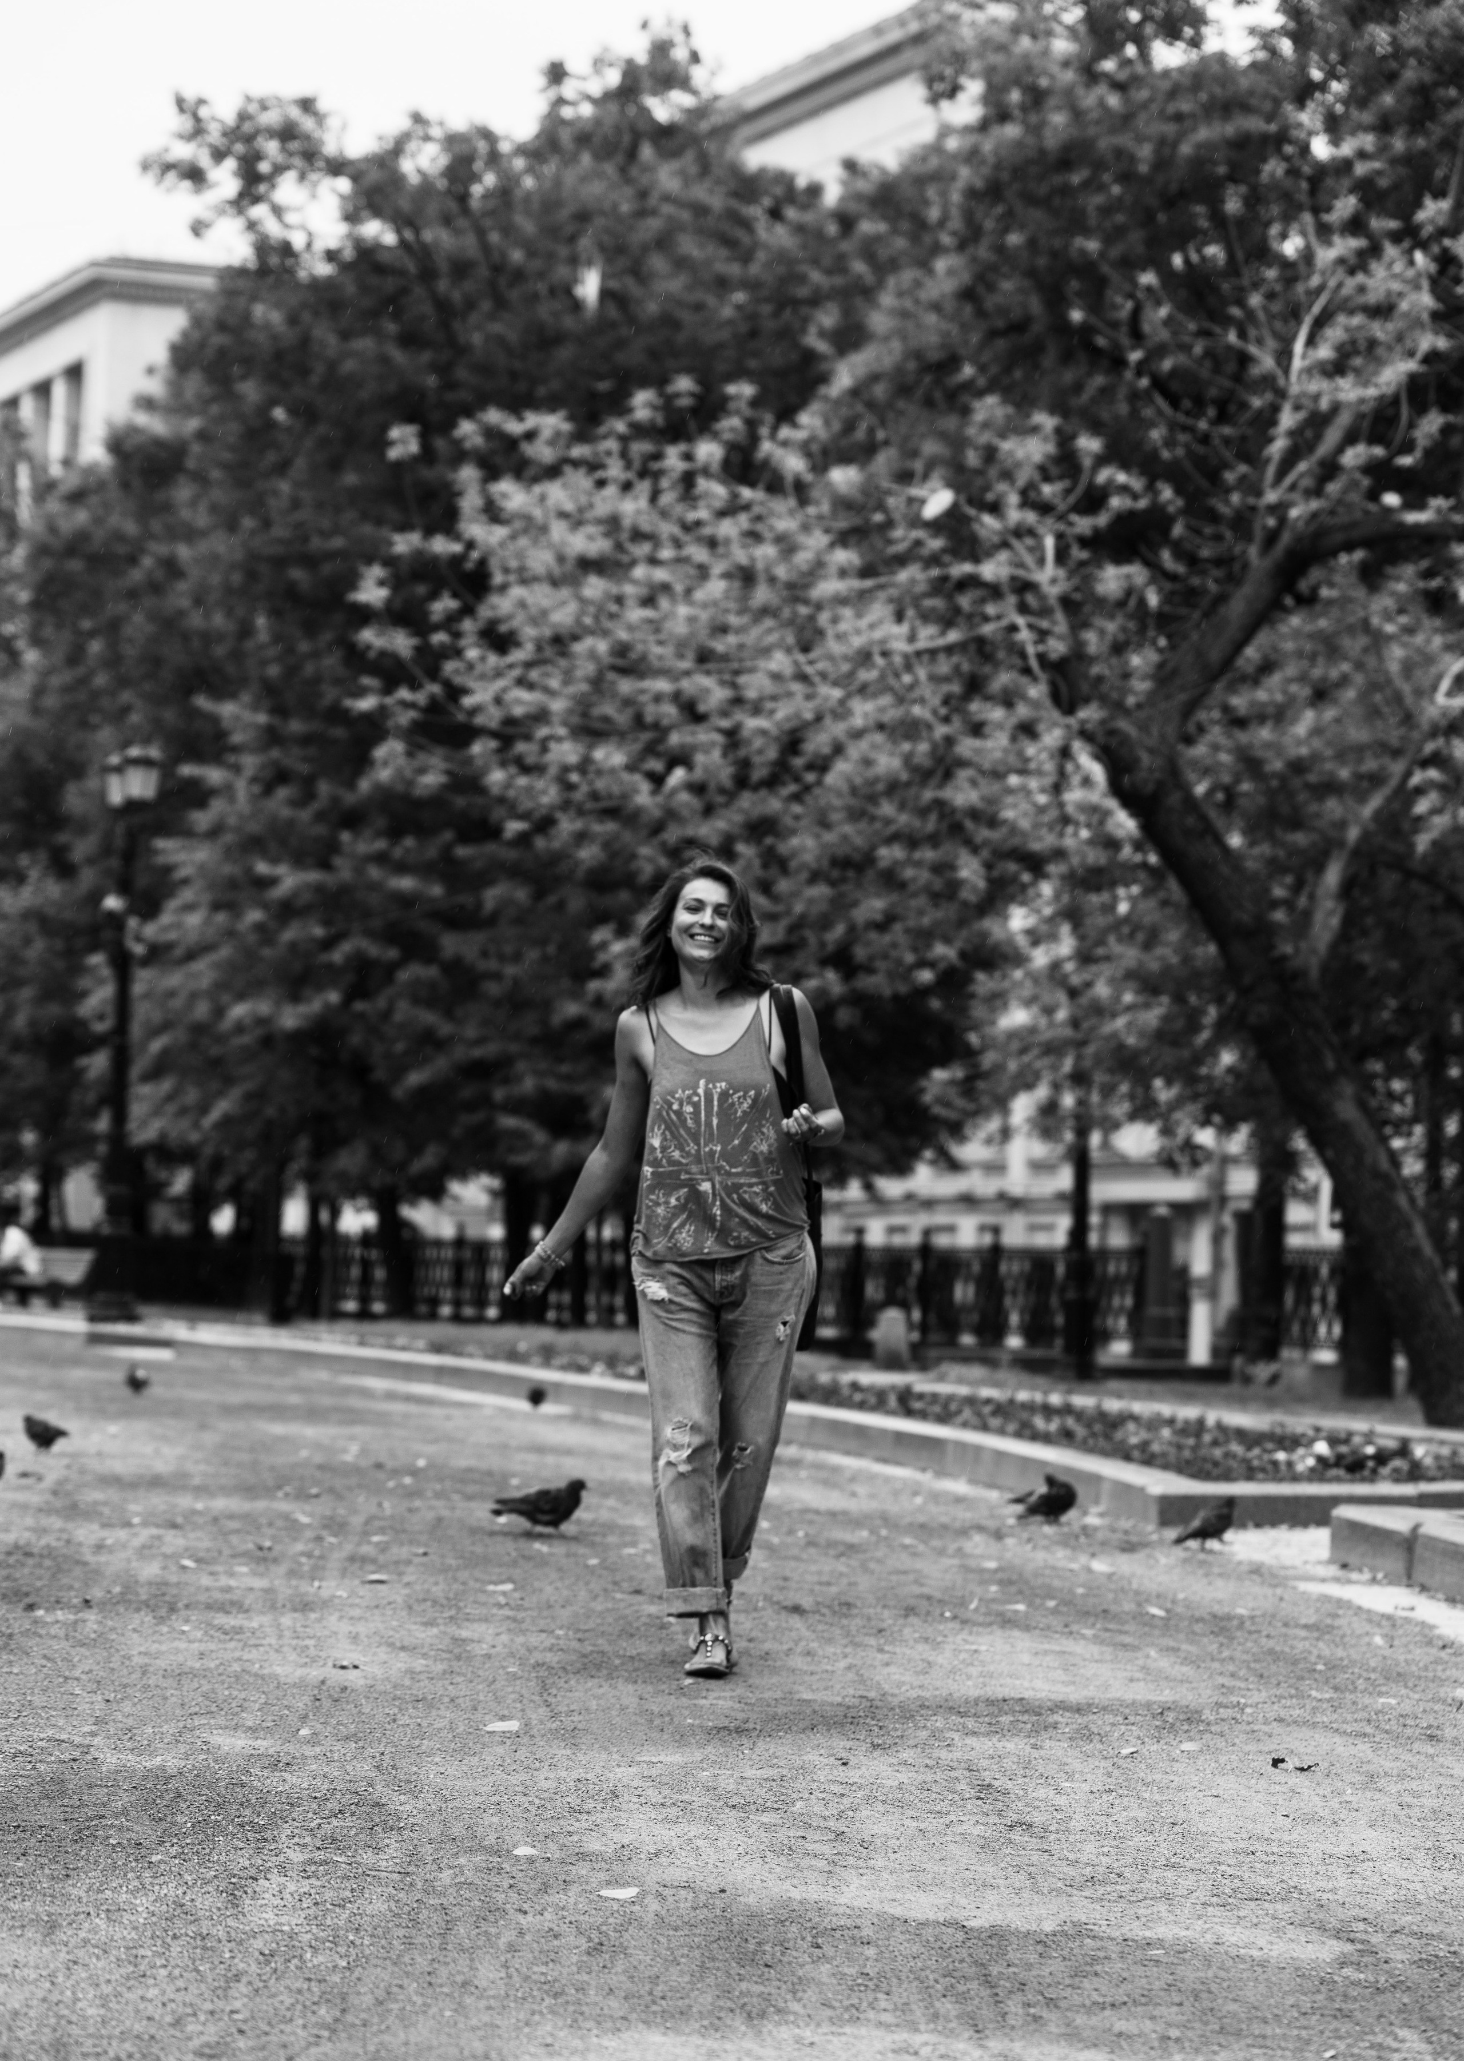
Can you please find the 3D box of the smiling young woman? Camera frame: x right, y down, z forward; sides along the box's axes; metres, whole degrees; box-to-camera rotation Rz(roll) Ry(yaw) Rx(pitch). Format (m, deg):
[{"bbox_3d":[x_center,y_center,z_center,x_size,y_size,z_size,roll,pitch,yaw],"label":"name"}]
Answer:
[{"bbox_3d":[-0.121,0.481,10.750,0.680,1.670,0.580,1,-3,-1],"label":"smiling young woman"}]

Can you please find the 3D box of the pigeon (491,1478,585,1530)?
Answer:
[{"bbox_3d":[-0.594,1.450,15.768,0.290,0.172,0.115,1,-3,-3],"label":"pigeon"}]

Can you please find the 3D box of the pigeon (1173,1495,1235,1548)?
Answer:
[{"bbox_3d":[1.416,1.477,15.546,0.240,0.163,0.110,3,-3,-42],"label":"pigeon"}]

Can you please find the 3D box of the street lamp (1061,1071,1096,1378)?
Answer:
[{"bbox_3d":[2.402,0.117,35.307,0.400,4.500,0.400,1,-3,0],"label":"street lamp"}]

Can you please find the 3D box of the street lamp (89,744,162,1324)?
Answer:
[{"bbox_3d":[-6.643,0.023,57.207,0.680,6.382,0.750,1,-3,-6],"label":"street lamp"}]

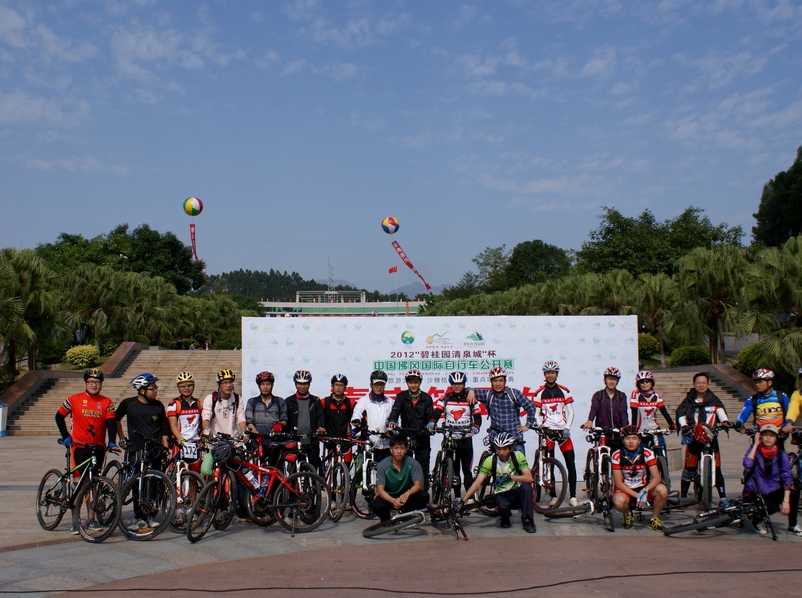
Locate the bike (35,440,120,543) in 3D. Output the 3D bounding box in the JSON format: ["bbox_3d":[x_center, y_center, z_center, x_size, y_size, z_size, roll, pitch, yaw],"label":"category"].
[{"bbox_3d":[-3.458,1.995,9.478,0.640,1.020,1.740,5,-8,-44],"label":"bike"}]

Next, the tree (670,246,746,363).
[{"bbox_3d":[12.714,0.248,37.000,3.079,4.837,3.079,-1,-6,0],"label":"tree"}]

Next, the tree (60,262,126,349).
[{"bbox_3d":[-16.150,0.578,47.000,3.191,4.779,3.191,-1,-6,0],"label":"tree"}]

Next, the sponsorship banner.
[{"bbox_3d":[0.683,1.581,14.180,6.352,2.620,0.120,0,-6,-4],"label":"sponsorship banner"}]

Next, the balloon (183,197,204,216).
[{"bbox_3d":[-25.713,-11.424,111.000,2.518,2.518,2.518,-1,-6,0],"label":"balloon"}]

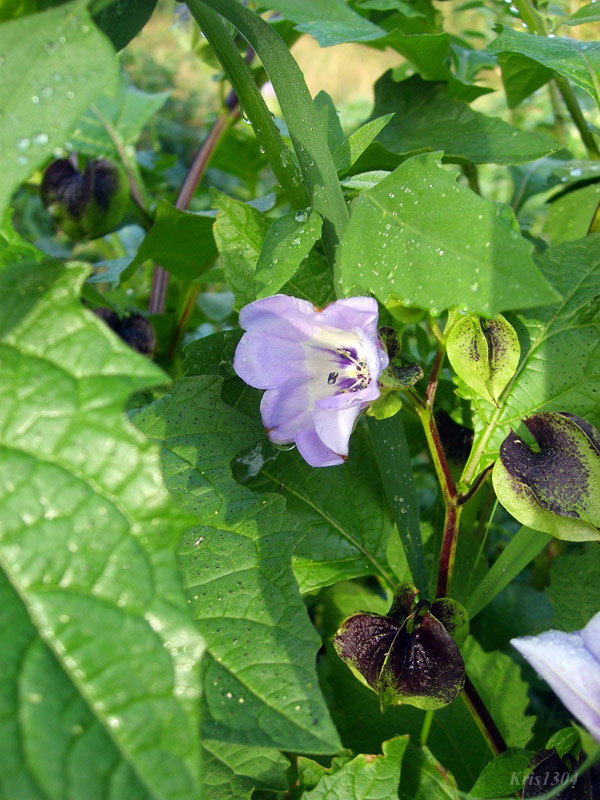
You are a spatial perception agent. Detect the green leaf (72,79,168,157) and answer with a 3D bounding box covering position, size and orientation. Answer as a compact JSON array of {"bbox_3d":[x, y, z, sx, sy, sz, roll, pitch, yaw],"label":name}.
[{"bbox_3d":[-0.092,-0.141,0.405,0.054,0.040,0.030,-2,23,-6],"label":"green leaf"}]

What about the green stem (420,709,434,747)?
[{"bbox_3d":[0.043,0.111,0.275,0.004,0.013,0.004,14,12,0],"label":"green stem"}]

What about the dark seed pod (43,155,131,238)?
[{"bbox_3d":[-0.081,-0.076,0.305,0.033,0.031,0.031,0,24,0],"label":"dark seed pod"}]

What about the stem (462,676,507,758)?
[{"bbox_3d":[0.054,0.093,0.238,0.005,0.026,0.005,-27,15,8],"label":"stem"}]

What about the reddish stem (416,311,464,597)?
[{"bbox_3d":[0.039,0.015,0.225,0.013,0.079,0.011,0,12,0],"label":"reddish stem"}]

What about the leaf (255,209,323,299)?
[{"bbox_3d":[-0.003,-0.042,0.228,0.014,0.031,0.008,36,12,19],"label":"leaf"}]

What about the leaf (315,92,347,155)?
[{"bbox_3d":[0.010,-0.091,0.265,0.012,0.022,0.006,-15,9,-4],"label":"leaf"}]

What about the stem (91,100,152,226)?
[{"bbox_3d":[-0.070,-0.092,0.315,0.005,0.047,0.006,-26,6,3],"label":"stem"}]

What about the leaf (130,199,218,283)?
[{"bbox_3d":[-0.059,-0.074,0.375,0.043,0.036,0.024,0,23,0],"label":"leaf"}]

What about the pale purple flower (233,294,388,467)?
[{"bbox_3d":[0.003,-0.005,0.205,0.041,0.043,0.030,15,13,30],"label":"pale purple flower"}]

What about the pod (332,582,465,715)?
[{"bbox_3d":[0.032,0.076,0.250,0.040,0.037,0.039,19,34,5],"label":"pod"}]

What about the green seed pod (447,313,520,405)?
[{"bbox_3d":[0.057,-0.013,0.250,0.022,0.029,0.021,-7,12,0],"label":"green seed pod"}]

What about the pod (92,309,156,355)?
[{"bbox_3d":[-0.093,-0.033,0.430,0.035,0.032,0.034,0,23,0],"label":"pod"}]

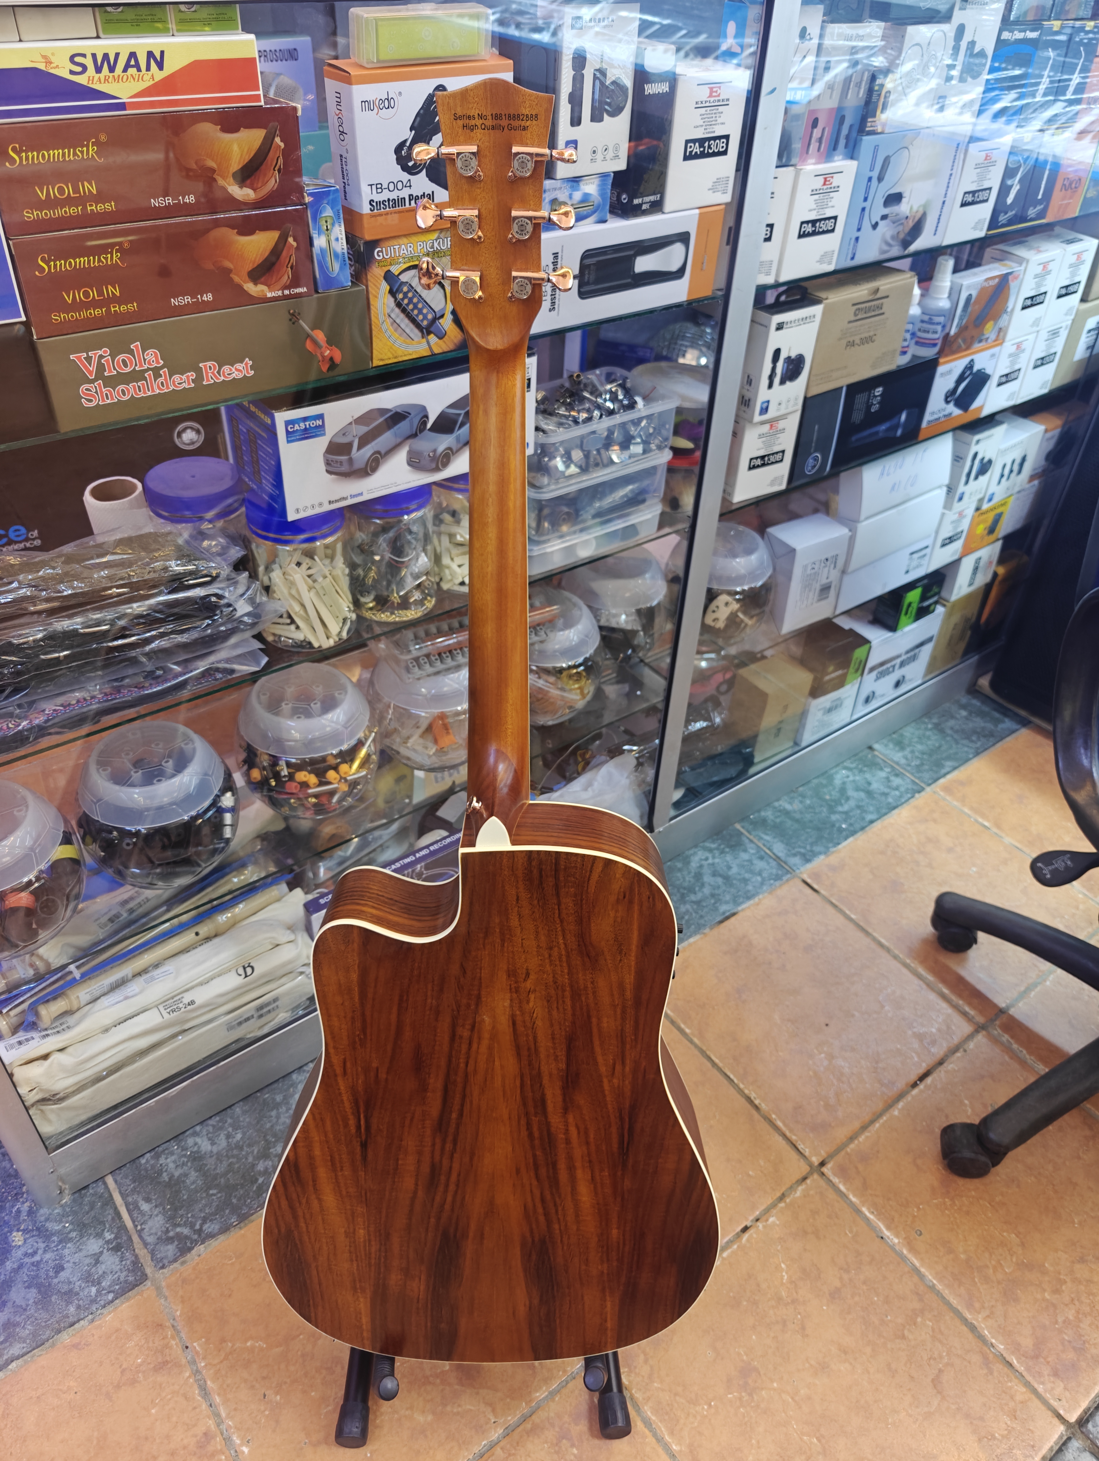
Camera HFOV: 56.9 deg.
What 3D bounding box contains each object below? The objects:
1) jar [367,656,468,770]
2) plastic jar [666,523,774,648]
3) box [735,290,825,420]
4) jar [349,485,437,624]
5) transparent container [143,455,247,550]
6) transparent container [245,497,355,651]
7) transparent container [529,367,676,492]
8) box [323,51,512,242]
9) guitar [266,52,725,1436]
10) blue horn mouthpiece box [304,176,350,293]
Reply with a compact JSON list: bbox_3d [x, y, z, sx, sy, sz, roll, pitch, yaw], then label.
[{"bbox_3d":[-0.151,-0.042,1.301,0.164,0.151,0.164,2,39,-1],"label":"jar"},{"bbox_3d":[0.239,-0.203,1.429,0.151,0.156,0.151,2,39,-1],"label":"plastic jar"},{"bbox_3d":[0.267,-0.431,1.182,0.082,0.124,0.028,-23,46,-28],"label":"box"},{"bbox_3d":[-0.157,-0.191,1.003,0.087,0.145,0.087,2,39,-1],"label":"jar"},{"bbox_3d":[-0.332,-0.180,0.981,0.087,0.142,0.087,2,39,-1],"label":"transparent container"},{"bbox_3d":[-0.245,-0.163,1.006,0.095,0.147,0.095,2,39,-1],"label":"transparent container"},{"bbox_3d":[0.026,-0.327,1.094,0.197,0.066,0.120,-24,46,-29],"label":"transparent container"},{"bbox_3d":[-0.097,-0.466,0.806,0.148,0.112,0.039,-26,47,-30],"label":"box"},{"bbox_3d":[-0.043,0.068,0.823,0.402,1.035,0.128,1,19,-2],"label":"guitar"},{"bbox_3d":[-0.186,-0.403,0.826,0.027,0.073,0.031,-24,46,-29],"label":"blue horn mouthpiece box"}]

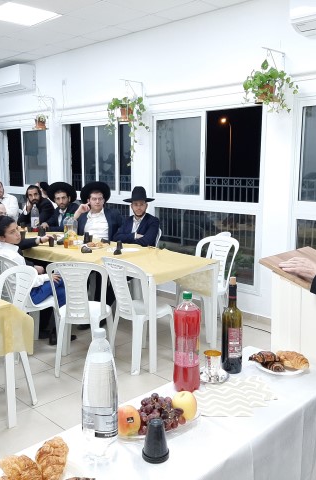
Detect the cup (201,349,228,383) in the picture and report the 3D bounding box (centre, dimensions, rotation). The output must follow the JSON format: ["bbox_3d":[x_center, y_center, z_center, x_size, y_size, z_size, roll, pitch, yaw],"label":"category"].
[{"bbox_3d":[0.201,0.449,1.738,0.114,0.088,0.114,0,9,0],"label":"cup"}]

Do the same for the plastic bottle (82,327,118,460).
[{"bbox_3d":[-0.149,0.389,1.216,0.092,0.334,0.092,-1,9,-7],"label":"plastic bottle"}]

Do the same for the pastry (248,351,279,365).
[{"bbox_3d":[0.395,0.437,1.789,0.115,0.045,0.058,0,9,5],"label":"pastry"}]

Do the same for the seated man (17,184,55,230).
[{"bbox_3d":[-1.591,-0.027,6.018,0.520,1.280,0.740,6,11,35],"label":"seated man"}]

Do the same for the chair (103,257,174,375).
[{"bbox_3d":[-0.153,0.546,3.717,0.490,0.820,0.450,-8,12,-39],"label":"chair"}]

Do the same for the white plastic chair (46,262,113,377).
[{"bbox_3d":[-0.584,0.554,3.698,0.460,0.850,0.520,0,9,0],"label":"white plastic chair"}]

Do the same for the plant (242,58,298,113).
[{"bbox_3d":[0.999,-1.384,4.306,0.430,0.450,0.380,8,13,43],"label":"plant"}]

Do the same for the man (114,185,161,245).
[{"bbox_3d":[-0.243,0.130,4.920,0.500,1.310,0.760,6,11,35],"label":"man"}]

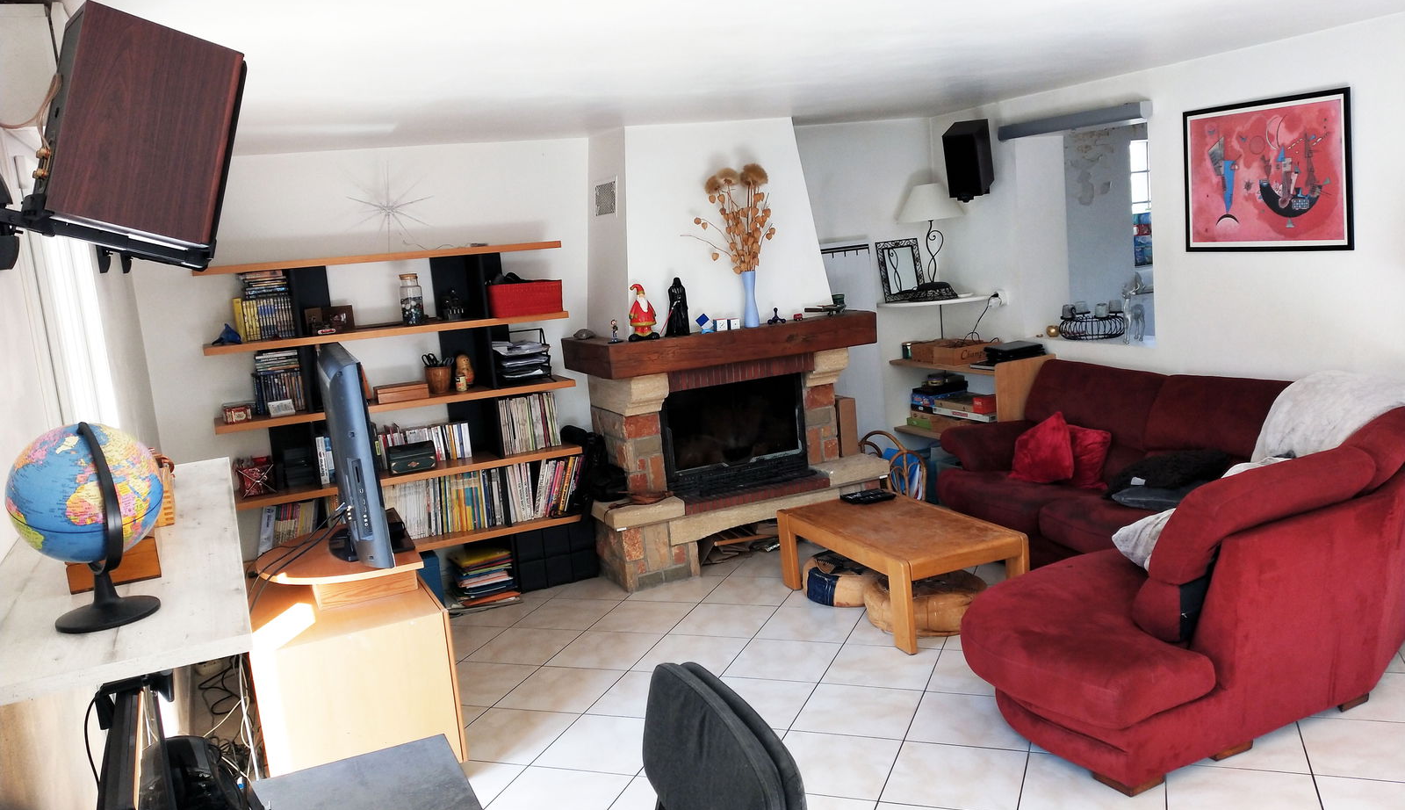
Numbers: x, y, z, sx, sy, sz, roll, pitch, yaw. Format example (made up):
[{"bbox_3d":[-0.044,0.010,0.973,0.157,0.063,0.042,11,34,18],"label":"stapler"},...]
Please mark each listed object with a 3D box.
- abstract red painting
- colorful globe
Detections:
[{"bbox_3d":[2.506,-1.027,4.215,0.030,0.655,0.780,-9,10,-21],"label":"abstract red painting"},{"bbox_3d":[-1.364,0.196,2.061,0.295,0.315,0.295,-9,10,-21],"label":"colorful globe"}]

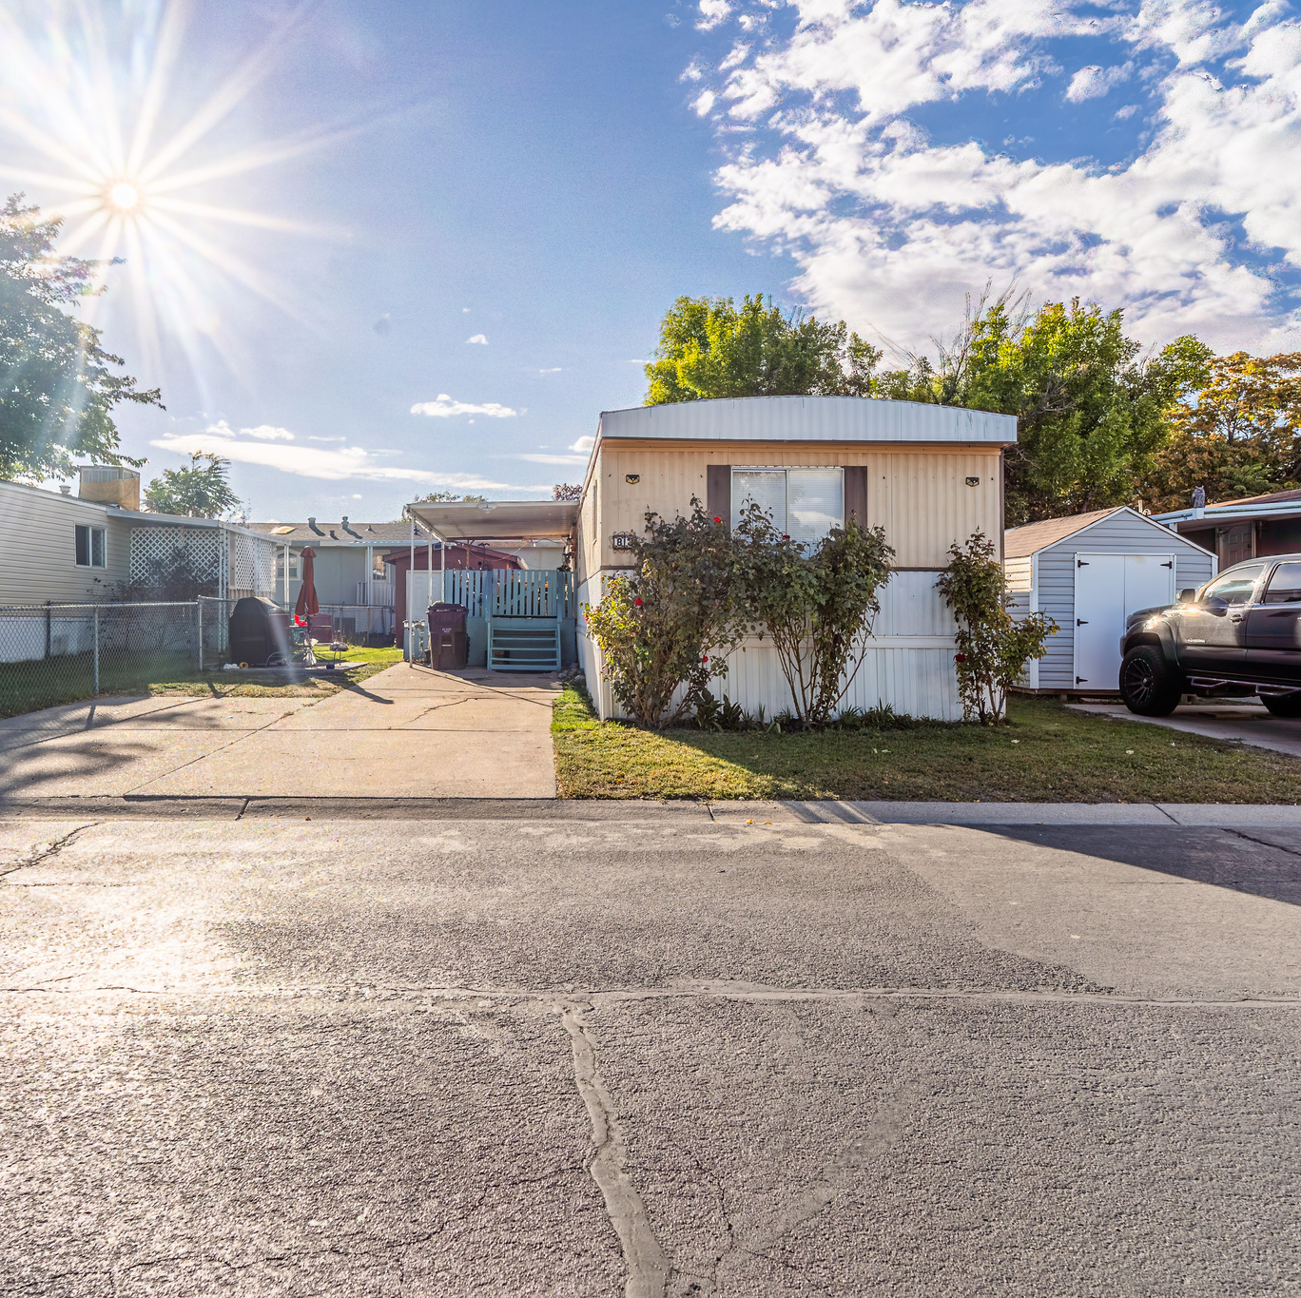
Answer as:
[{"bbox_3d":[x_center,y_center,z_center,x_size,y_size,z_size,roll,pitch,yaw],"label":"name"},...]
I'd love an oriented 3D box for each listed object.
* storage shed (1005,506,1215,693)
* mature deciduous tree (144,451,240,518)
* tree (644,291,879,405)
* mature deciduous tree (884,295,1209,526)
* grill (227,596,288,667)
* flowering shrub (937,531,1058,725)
[{"bbox_3d":[6.509,-0.704,12.582,2.580,2.600,2.480,-1,2,-6],"label":"storage shed"},{"bbox_3d":[-15.248,-3.244,27.120,3.500,6.680,3.400,-1,2,-6],"label":"mature deciduous tree"},{"bbox_3d":[3.612,-5.666,26.205,8.200,11.400,8.000,-1,2,-6],"label":"tree"},{"bbox_3d":[10.973,-4.785,22.680,8.400,10.020,8.200,-1,2,-6],"label":"mature deciduous tree"},{"bbox_3d":[-6.816,-0.320,14.226,0.630,1.150,1.200,-1,2,-6],"label":"grill"},{"bbox_3d":[3.634,-0.231,8.500,1.170,1.980,1.050,-1,2,-6],"label":"flowering shrub"}]

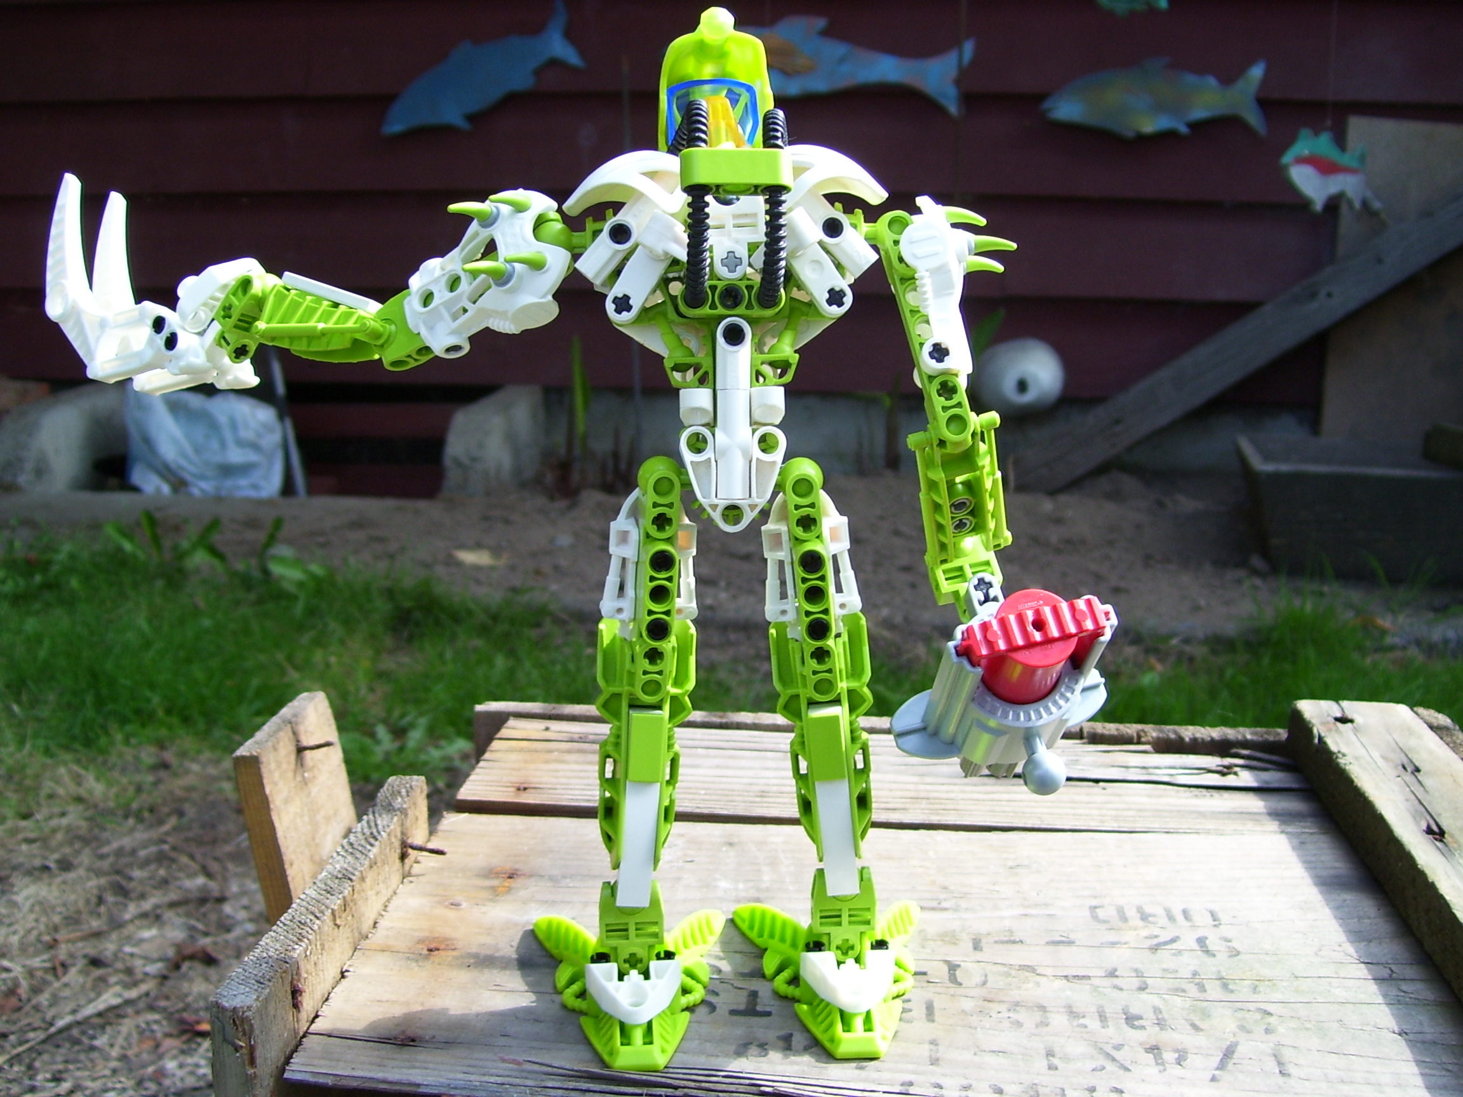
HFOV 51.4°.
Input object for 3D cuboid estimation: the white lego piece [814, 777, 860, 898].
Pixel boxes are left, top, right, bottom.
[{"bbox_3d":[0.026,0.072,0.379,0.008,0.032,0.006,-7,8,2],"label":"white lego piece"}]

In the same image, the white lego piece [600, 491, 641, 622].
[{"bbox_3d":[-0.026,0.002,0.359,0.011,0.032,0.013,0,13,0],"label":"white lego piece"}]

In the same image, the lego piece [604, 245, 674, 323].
[{"bbox_3d":[-0.020,-0.061,0.341,0.008,0.022,0.007,31,11,-7],"label":"lego piece"}]

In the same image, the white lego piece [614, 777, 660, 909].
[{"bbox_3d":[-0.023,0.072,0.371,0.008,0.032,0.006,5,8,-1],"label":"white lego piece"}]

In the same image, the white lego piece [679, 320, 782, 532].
[{"bbox_3d":[0.000,-0.028,0.340,0.024,0.049,0.011,0,13,0],"label":"white lego piece"}]

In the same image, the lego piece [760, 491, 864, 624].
[{"bbox_3d":[0.019,0.002,0.360,0.024,0.034,0.015,0,13,0],"label":"lego piece"}]

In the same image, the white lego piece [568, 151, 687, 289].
[{"bbox_3d":[-0.024,-0.074,0.343,0.026,0.031,0.016,0,13,0],"label":"white lego piece"}]

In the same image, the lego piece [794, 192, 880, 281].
[{"bbox_3d":[0.023,-0.071,0.340,0.008,0.024,0.008,-42,10,9],"label":"lego piece"}]

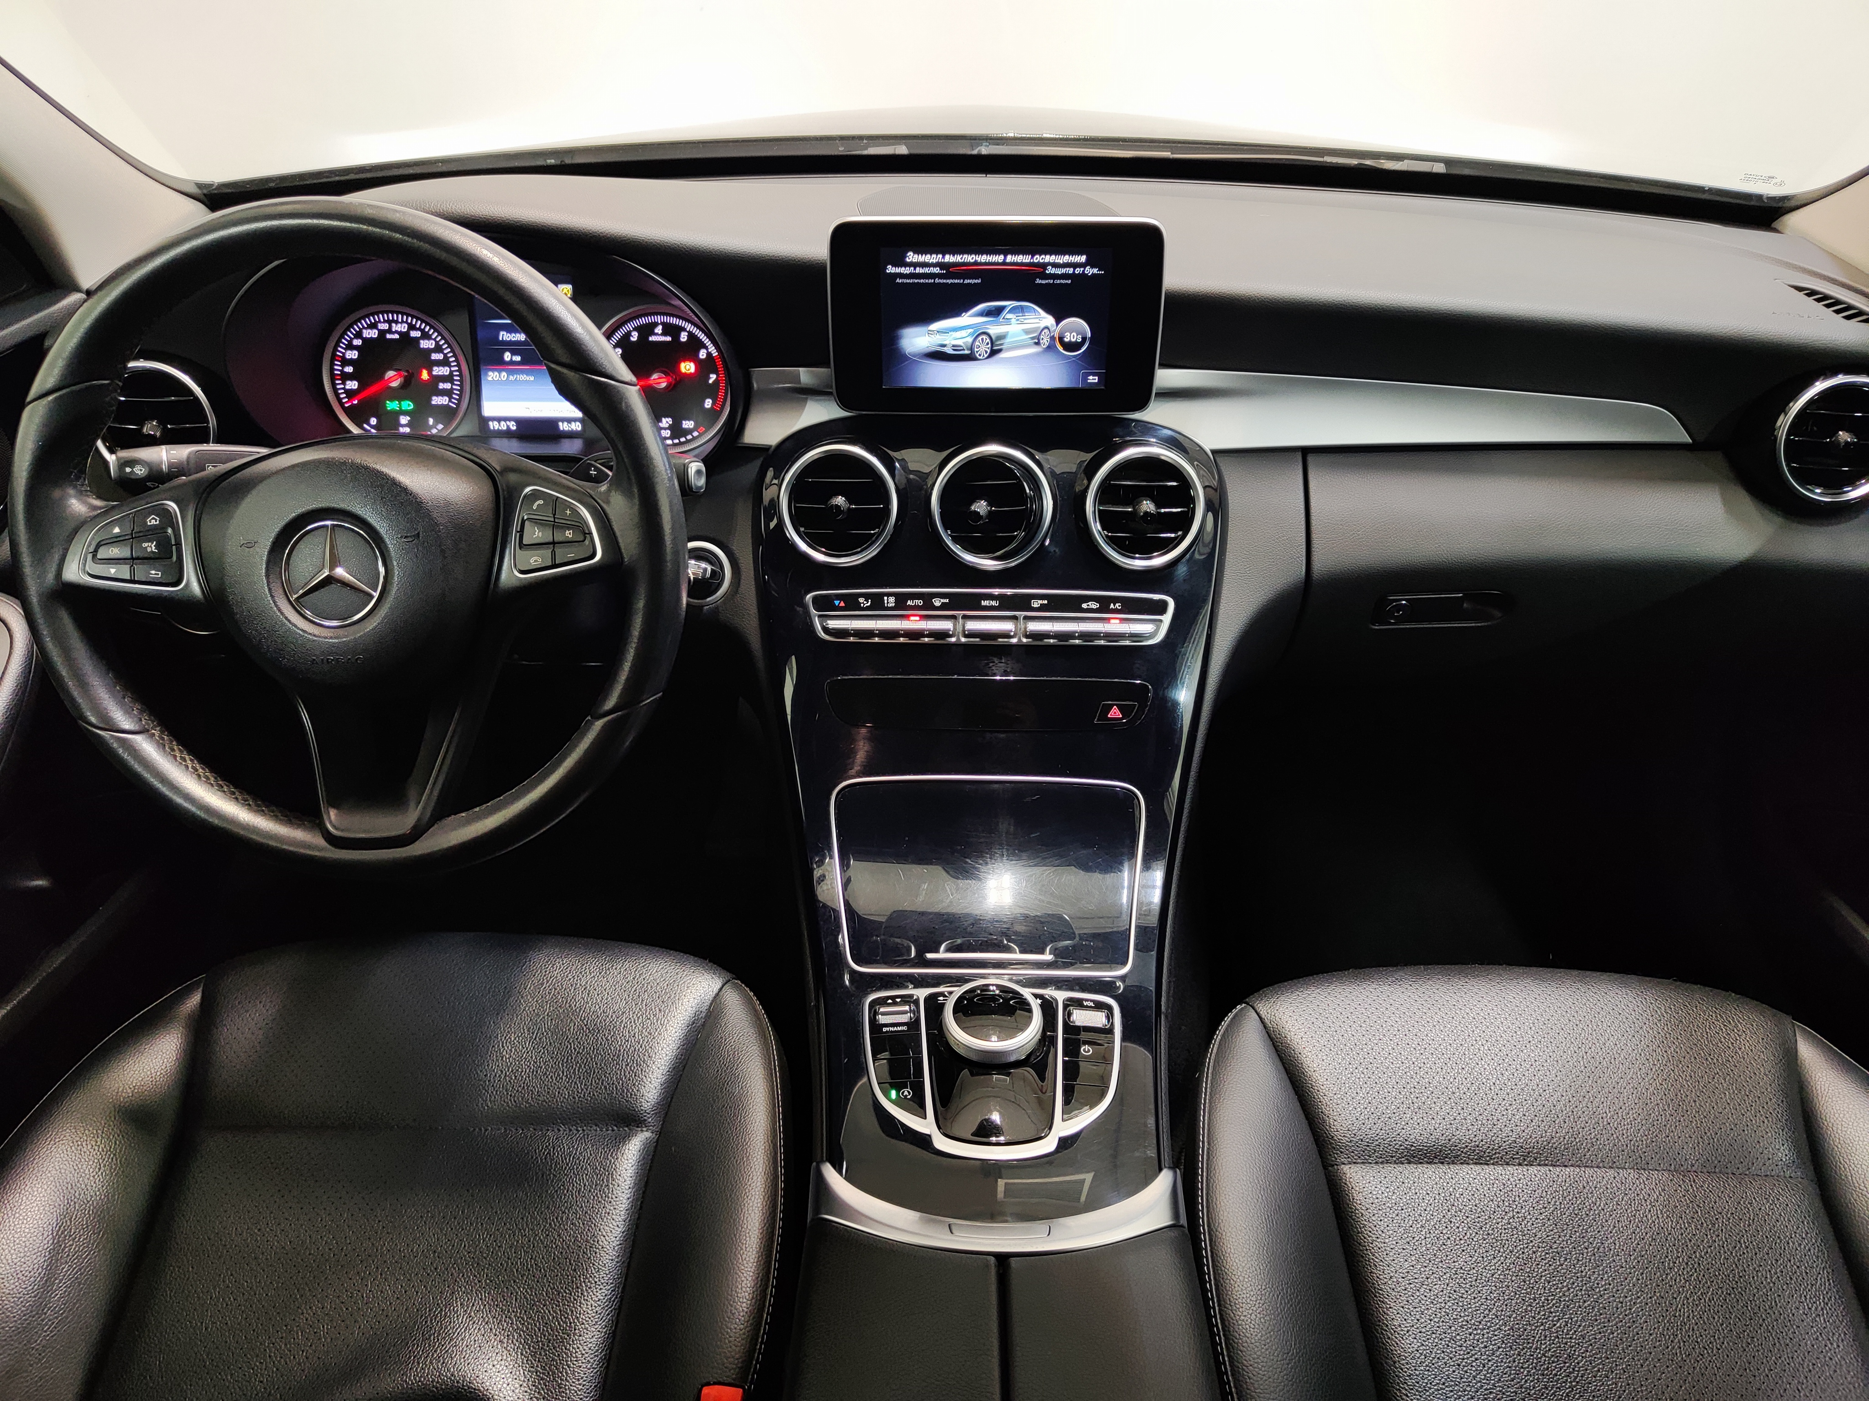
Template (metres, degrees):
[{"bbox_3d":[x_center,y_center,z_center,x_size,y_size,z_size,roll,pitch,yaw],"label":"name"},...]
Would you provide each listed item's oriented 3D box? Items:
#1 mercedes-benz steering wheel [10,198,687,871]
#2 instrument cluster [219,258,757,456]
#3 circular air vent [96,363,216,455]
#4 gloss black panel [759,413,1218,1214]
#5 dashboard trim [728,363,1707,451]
[{"bbox_3d":[-0.326,-0.092,0.737,0.380,0.380,0.090,1,-2,2],"label":"mercedes-benz steering wheel"},{"bbox_3d":[-0.317,-0.255,0.955,0.365,0.152,0.100,1,14,2],"label":"instrument cluster"},{"bbox_3d":[-0.531,-0.191,0.899,0.086,0.088,0.050,1,14,2],"label":"circular air vent"},{"bbox_3d":[0.037,0.049,0.816,0.310,0.100,0.534,1,66,2],"label":"gloss black panel"},{"bbox_3d":[0.187,-0.201,0.905,0.650,0.052,0.058,1,26,2],"label":"dashboard trim"}]

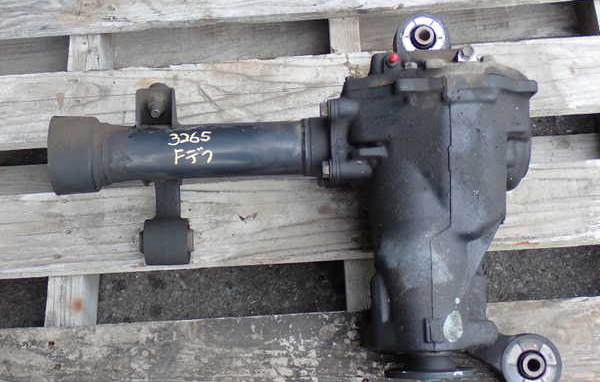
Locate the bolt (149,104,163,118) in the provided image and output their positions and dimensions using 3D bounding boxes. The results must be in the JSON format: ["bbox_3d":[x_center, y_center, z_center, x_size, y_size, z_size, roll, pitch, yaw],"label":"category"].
[{"bbox_3d":[-0.172,-0.095,1.115,0.015,0.015,0.020,0,37,0],"label":"bolt"}]

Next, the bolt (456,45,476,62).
[{"bbox_3d":[0.193,-0.159,1.080,0.021,0.016,0.019,-1,72,3],"label":"bolt"}]

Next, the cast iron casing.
[{"bbox_3d":[0.147,0.013,1.038,0.228,0.190,0.332,-2,72,6],"label":"cast iron casing"}]

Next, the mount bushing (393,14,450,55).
[{"bbox_3d":[0.148,-0.173,1.119,0.062,0.050,0.062,-2,72,6],"label":"mount bushing"}]

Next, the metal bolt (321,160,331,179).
[{"bbox_3d":[0.029,-0.024,1.050,0.011,0.019,0.019,-2,72,6],"label":"metal bolt"}]

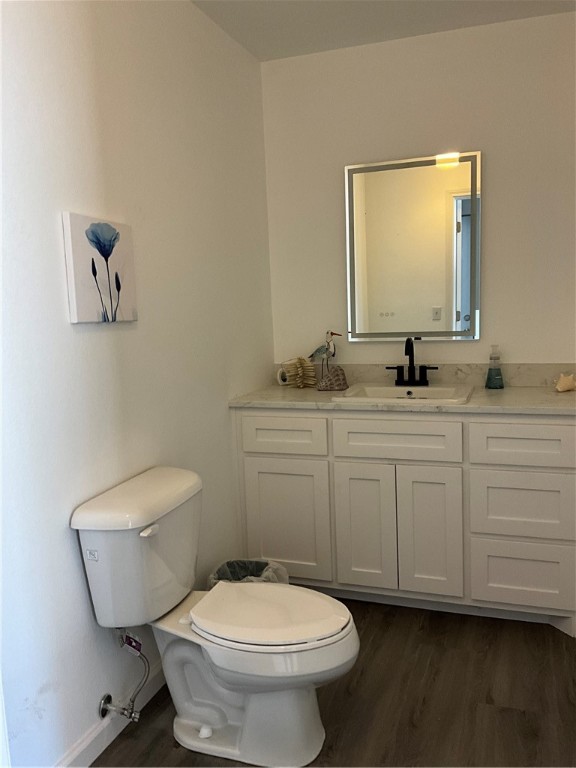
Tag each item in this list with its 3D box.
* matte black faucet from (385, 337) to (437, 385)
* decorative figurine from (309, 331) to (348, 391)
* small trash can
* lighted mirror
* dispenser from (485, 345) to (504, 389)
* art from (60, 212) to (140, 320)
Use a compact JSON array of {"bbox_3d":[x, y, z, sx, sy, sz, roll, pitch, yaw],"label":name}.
[{"bbox_3d":[0.555,-0.099,2.915,0.240,0.225,0.155,0,7,20],"label":"matte black faucet"},{"bbox_3d":[0.186,-0.110,2.985,0.192,0.272,0.090,0,7,20],"label":"decorative figurine"},{"bbox_3d":[-0.141,0.882,2.548,0.275,0.280,0.255,0,7,20],"label":"small trash can"},{"bbox_3d":[0.568,-0.609,2.959,0.608,0.815,0.036,0,7,20],"label":"lighted mirror"},{"bbox_3d":[0.909,-0.075,2.828,0.078,0.190,0.076,0,7,20],"label":"dispenser"},{"bbox_3d":[-0.550,-0.337,1.920,0.026,0.302,0.300,0,7,20],"label":"art"}]

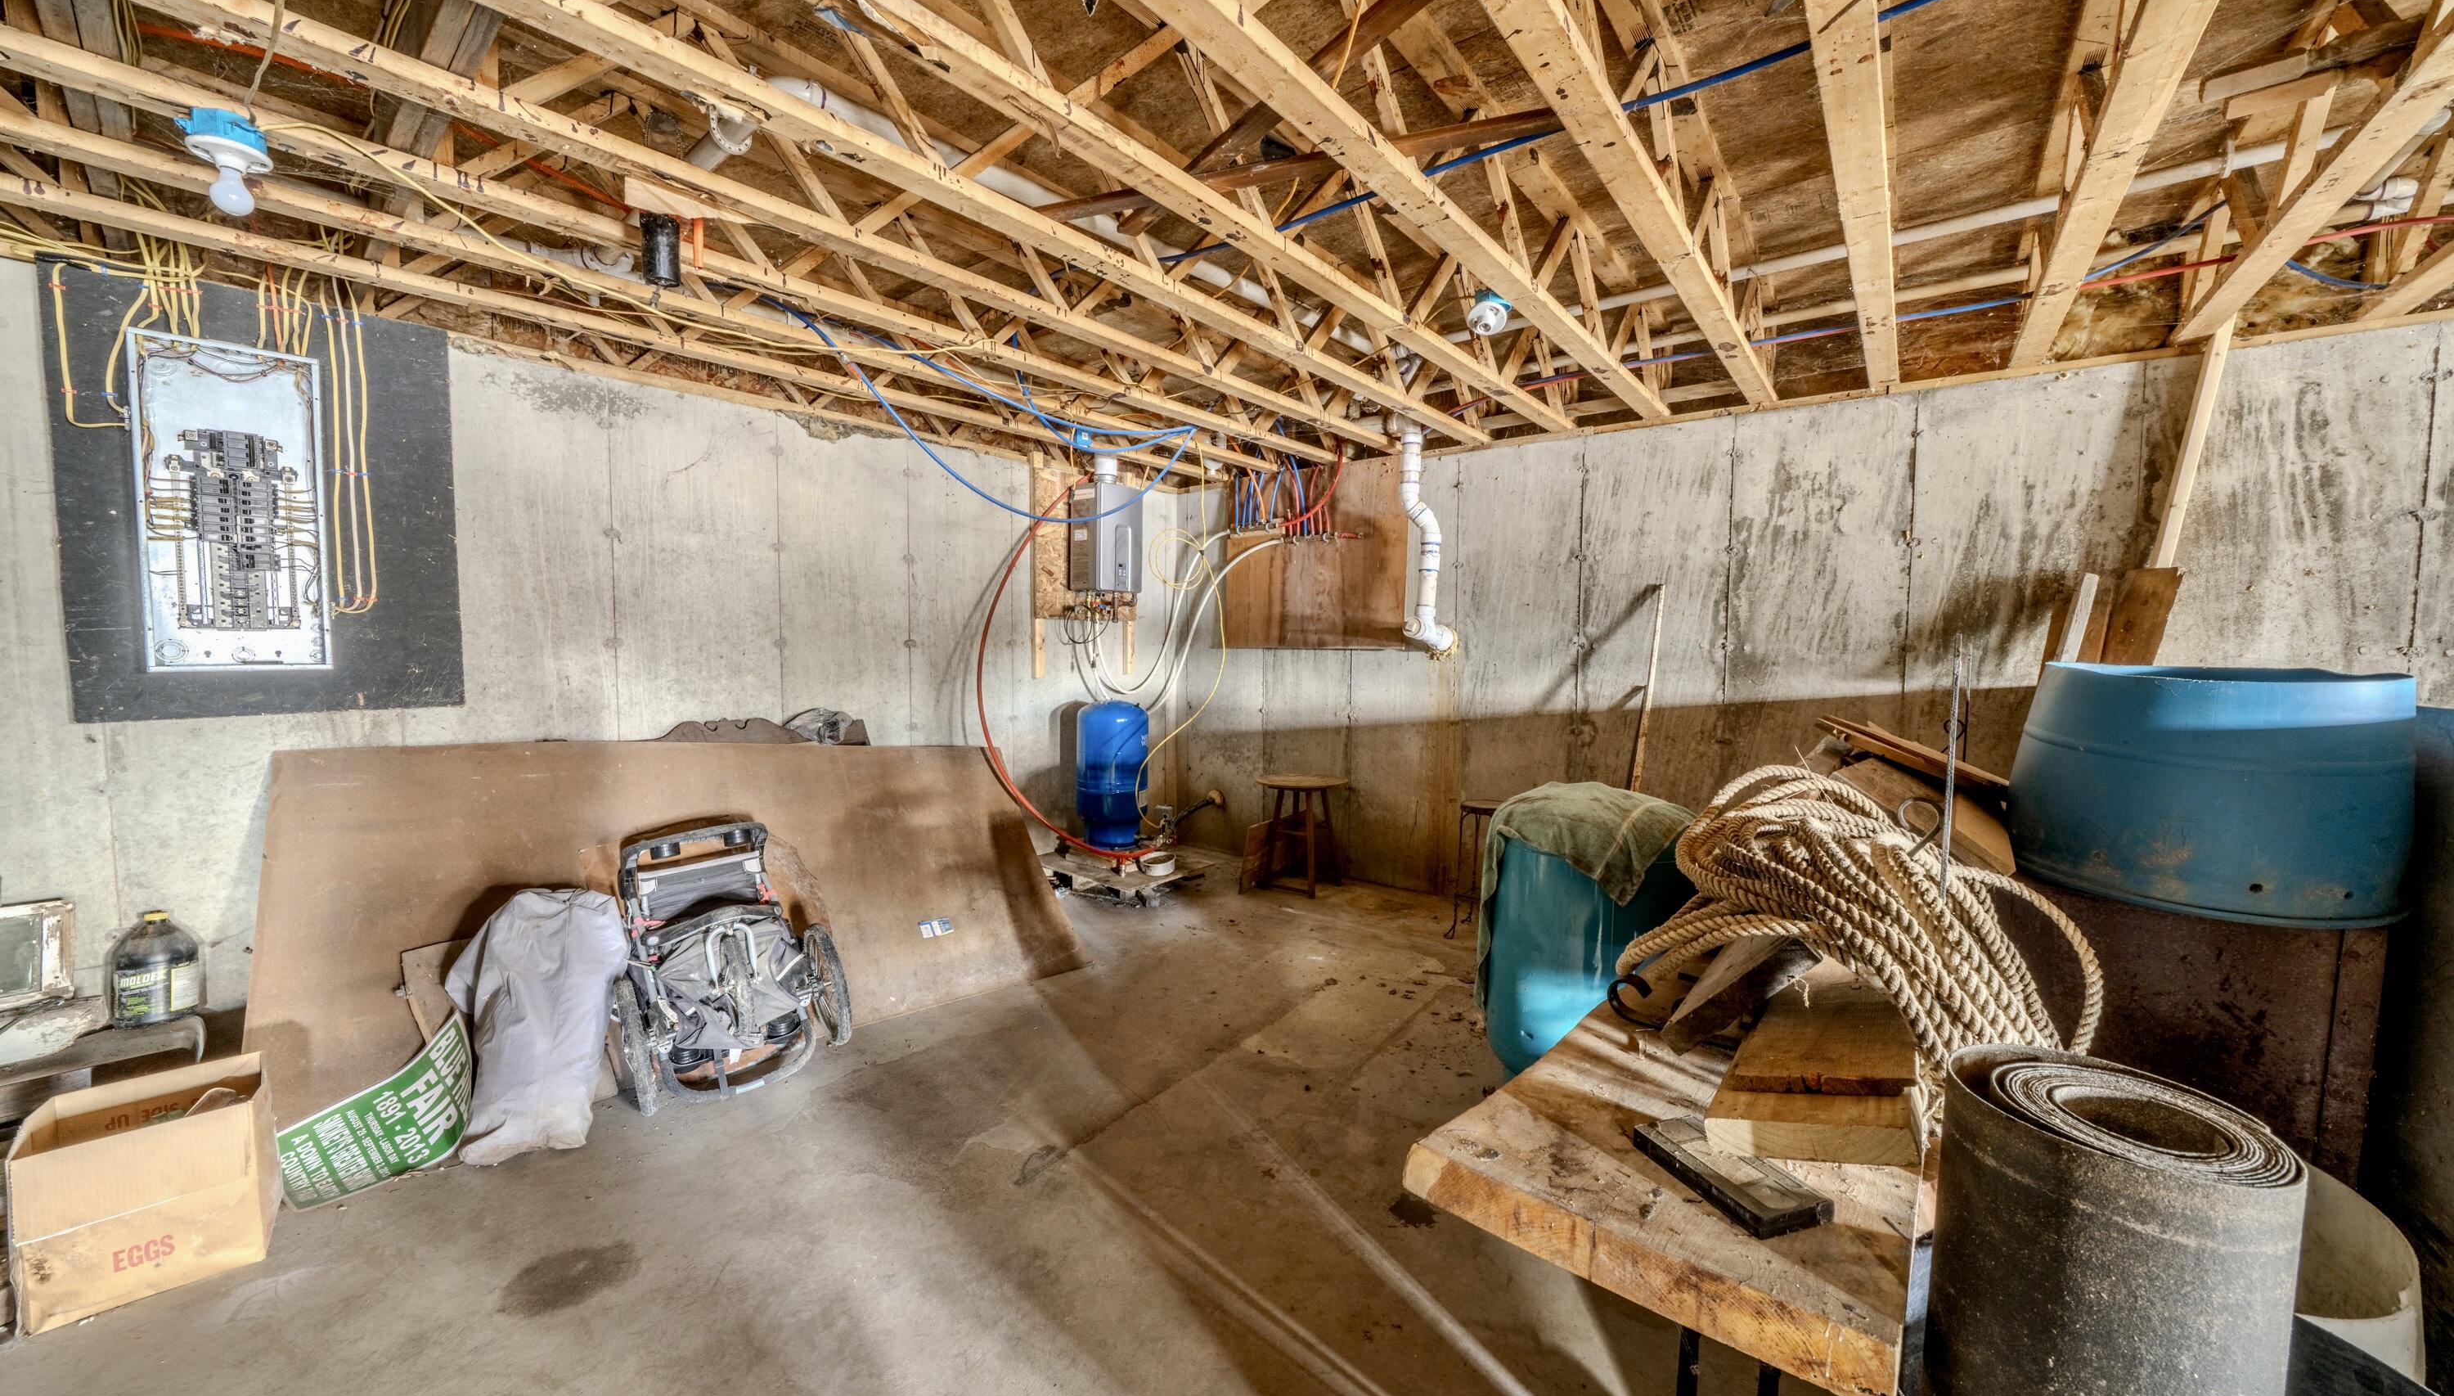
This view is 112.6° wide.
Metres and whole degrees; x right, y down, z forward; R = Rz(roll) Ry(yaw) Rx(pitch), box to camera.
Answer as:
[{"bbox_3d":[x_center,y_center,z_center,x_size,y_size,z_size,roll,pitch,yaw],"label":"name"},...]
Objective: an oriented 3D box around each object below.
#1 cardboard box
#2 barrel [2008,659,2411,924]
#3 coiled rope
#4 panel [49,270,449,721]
[{"bbox_3d":[-2.269,1.030,1.749,0.310,0.357,0.240,-3,5,-39],"label":"cardboard box"},{"bbox_3d":[2.183,0.186,1.846,0.585,0.475,0.585,-3,5,-40],"label":"barrel"},{"bbox_3d":[0.983,0.362,1.383,0.640,0.470,0.420,3,4,35],"label":"coiled rope"},{"bbox_3d":[-2.856,-0.574,2.466,0.120,1.248,0.785,4,5,42],"label":"panel"}]

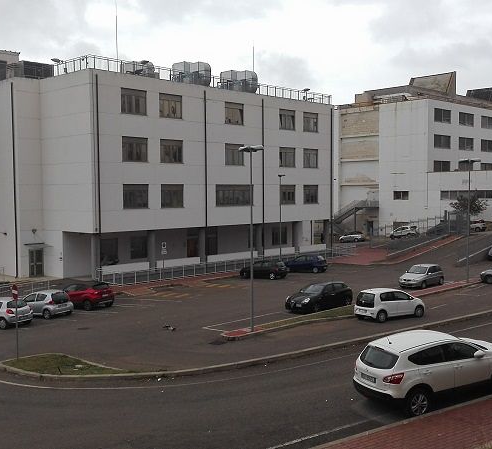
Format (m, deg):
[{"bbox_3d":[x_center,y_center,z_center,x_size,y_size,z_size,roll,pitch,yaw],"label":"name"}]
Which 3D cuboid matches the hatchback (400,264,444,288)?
[{"bbox_3d":[12.262,3.627,39.914,3.750,1.450,1.670,-3,0,-43],"label":"hatchback"}]

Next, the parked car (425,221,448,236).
[{"bbox_3d":[22.358,0.576,67.149,4.100,1.550,1.740,-3,4,-35],"label":"parked car"}]

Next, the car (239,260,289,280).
[{"bbox_3d":[1.414,3.826,48.475,4.146,1.451,1.747,-1,1,32],"label":"car"}]

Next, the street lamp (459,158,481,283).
[{"bbox_3d":[15.599,-0.234,40.057,1.550,8.650,0.400,2,4,30],"label":"street lamp"}]

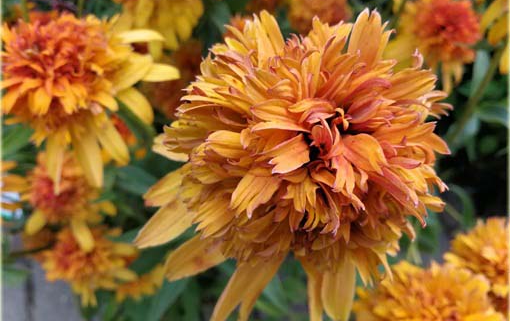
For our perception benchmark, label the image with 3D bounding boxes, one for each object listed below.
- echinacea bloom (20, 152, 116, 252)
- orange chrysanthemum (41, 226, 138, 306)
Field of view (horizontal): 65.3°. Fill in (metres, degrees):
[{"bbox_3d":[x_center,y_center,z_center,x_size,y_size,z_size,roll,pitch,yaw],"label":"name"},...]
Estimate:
[{"bbox_3d":[-0.177,0.039,0.380,0.088,0.078,0.066,11,30,19],"label":"echinacea bloom"},{"bbox_3d":[-0.166,0.105,0.400,0.095,0.068,0.068,9,30,16],"label":"orange chrysanthemum"}]

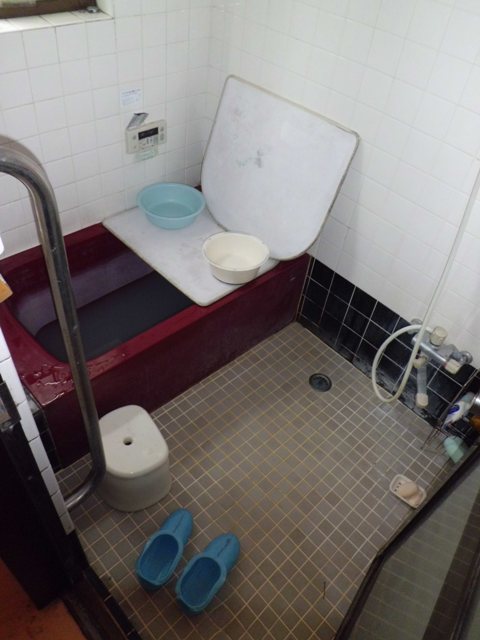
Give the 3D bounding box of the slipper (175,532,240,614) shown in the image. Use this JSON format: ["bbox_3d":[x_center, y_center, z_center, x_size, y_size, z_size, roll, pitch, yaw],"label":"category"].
[{"bbox_3d":[-0.096,0.765,1.495,0.120,0.085,0.252,27,48,17],"label":"slipper"}]

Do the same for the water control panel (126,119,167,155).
[{"bbox_3d":[-0.390,-0.766,1.996,0.200,0.104,0.022,-32,58,-32],"label":"water control panel"}]

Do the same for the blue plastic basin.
[{"bbox_3d":[-0.289,-0.467,2.030,0.286,0.090,0.286,4,46,-4],"label":"blue plastic basin"}]

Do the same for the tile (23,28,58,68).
[{"bbox_3d":[-0.634,-0.867,1.526,0.108,0.108,0.010,-32,58,-32],"label":"tile"}]

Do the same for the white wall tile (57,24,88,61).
[{"bbox_3d":[-0.556,-0.916,1.584,0.108,0.108,0.010,-32,58,-32],"label":"white wall tile"}]

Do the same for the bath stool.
[{"bbox_3d":[-0.381,0.473,1.650,0.232,0.220,0.285,-21,53,-26],"label":"bath stool"}]

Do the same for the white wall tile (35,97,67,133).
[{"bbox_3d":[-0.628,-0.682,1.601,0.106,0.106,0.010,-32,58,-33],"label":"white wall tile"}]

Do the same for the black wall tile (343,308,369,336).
[{"bbox_3d":[0.505,0.006,2.085,0.010,0.108,0.108,-32,58,-32],"label":"black wall tile"}]

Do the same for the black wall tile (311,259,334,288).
[{"bbox_3d":[0.348,-0.191,2.030,0.010,0.106,0.106,-32,58,-33],"label":"black wall tile"}]

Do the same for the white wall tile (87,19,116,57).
[{"bbox_3d":[-0.452,-0.917,1.563,0.106,0.106,0.010,-32,58,-33],"label":"white wall tile"}]

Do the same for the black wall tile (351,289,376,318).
[{"bbox_3d":[0.516,-0.072,2.006,0.010,0.108,0.108,-32,58,-32],"label":"black wall tile"}]

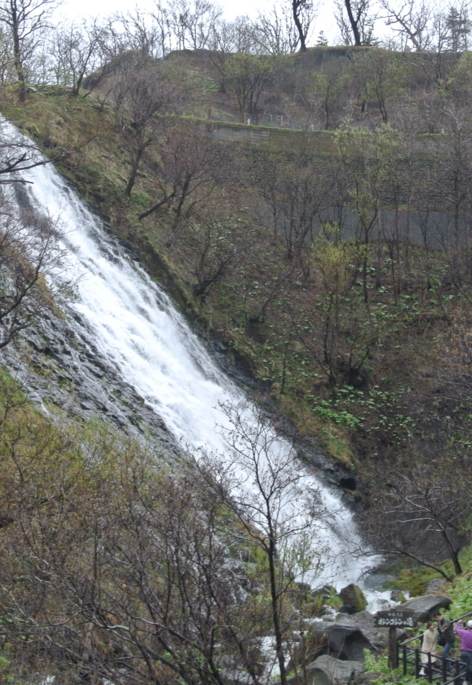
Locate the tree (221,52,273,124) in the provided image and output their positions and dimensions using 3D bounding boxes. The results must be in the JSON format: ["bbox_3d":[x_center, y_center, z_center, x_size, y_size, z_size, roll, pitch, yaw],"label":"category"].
[{"bbox_3d":[0.866,-20.958,148.000,4.200,5.900,3.900,0,-7,0],"label":"tree"}]

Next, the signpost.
[{"bbox_3d":[4.477,8.390,50.500,1.170,1.720,0.240,-1,-7,6],"label":"signpost"}]

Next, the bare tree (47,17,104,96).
[{"bbox_3d":[-10.671,-19.067,120.000,3.700,5.200,3.400,0,-7,0],"label":"bare tree"}]

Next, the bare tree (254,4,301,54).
[{"bbox_3d":[3.771,-28.443,163.000,4.100,4.600,3.600,0,-7,0],"label":"bare tree"}]

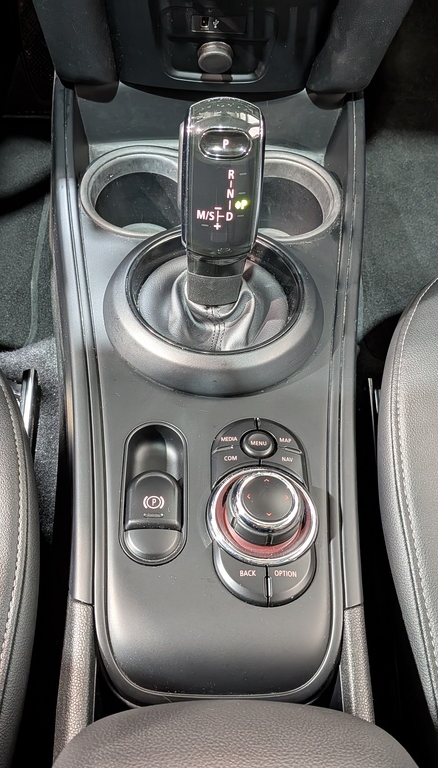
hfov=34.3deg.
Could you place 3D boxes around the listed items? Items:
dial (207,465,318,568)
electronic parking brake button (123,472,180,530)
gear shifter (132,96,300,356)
[{"bbox_3d":[0.023,0.062,0.356,0.057,0.030,0.057,1,54,-5],"label":"dial"},{"bbox_3d":[-0.035,0.062,0.372,0.028,0.014,0.033,1,54,-5],"label":"electronic parking brake button"},{"bbox_3d":[0.002,-0.095,0.412,0.107,0.135,0.107,1,54,-5],"label":"gear shifter"}]

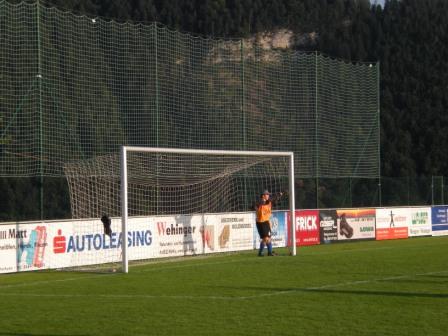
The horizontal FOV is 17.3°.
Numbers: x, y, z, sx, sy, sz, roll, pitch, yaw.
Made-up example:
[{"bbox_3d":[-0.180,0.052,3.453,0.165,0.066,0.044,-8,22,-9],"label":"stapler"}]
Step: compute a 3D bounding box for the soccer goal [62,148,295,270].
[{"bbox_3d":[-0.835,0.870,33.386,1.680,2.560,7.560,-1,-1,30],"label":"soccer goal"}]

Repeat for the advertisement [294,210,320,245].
[{"bbox_3d":[2.305,1.739,42.312,0.080,0.980,1.950,-1,-1,30],"label":"advertisement"}]

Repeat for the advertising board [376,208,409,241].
[{"bbox_3d":[5.442,1.788,47.809,0.080,1.000,2.710,-1,-1,30],"label":"advertising board"}]

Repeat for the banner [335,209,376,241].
[{"bbox_3d":[4.080,1.740,45.415,0.080,0.930,2.820,-1,-1,30],"label":"banner"}]

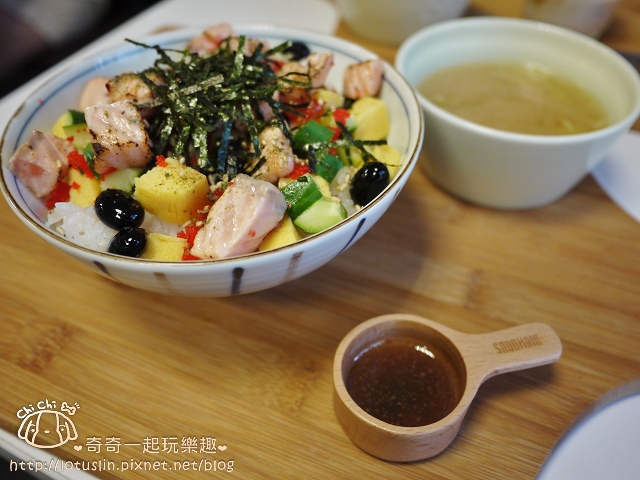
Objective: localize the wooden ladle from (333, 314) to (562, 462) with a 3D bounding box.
[{"bbox_3d":[0.056,0.060,0.230,0.098,0.026,0.058,-9,45,-8],"label":"wooden ladle"}]

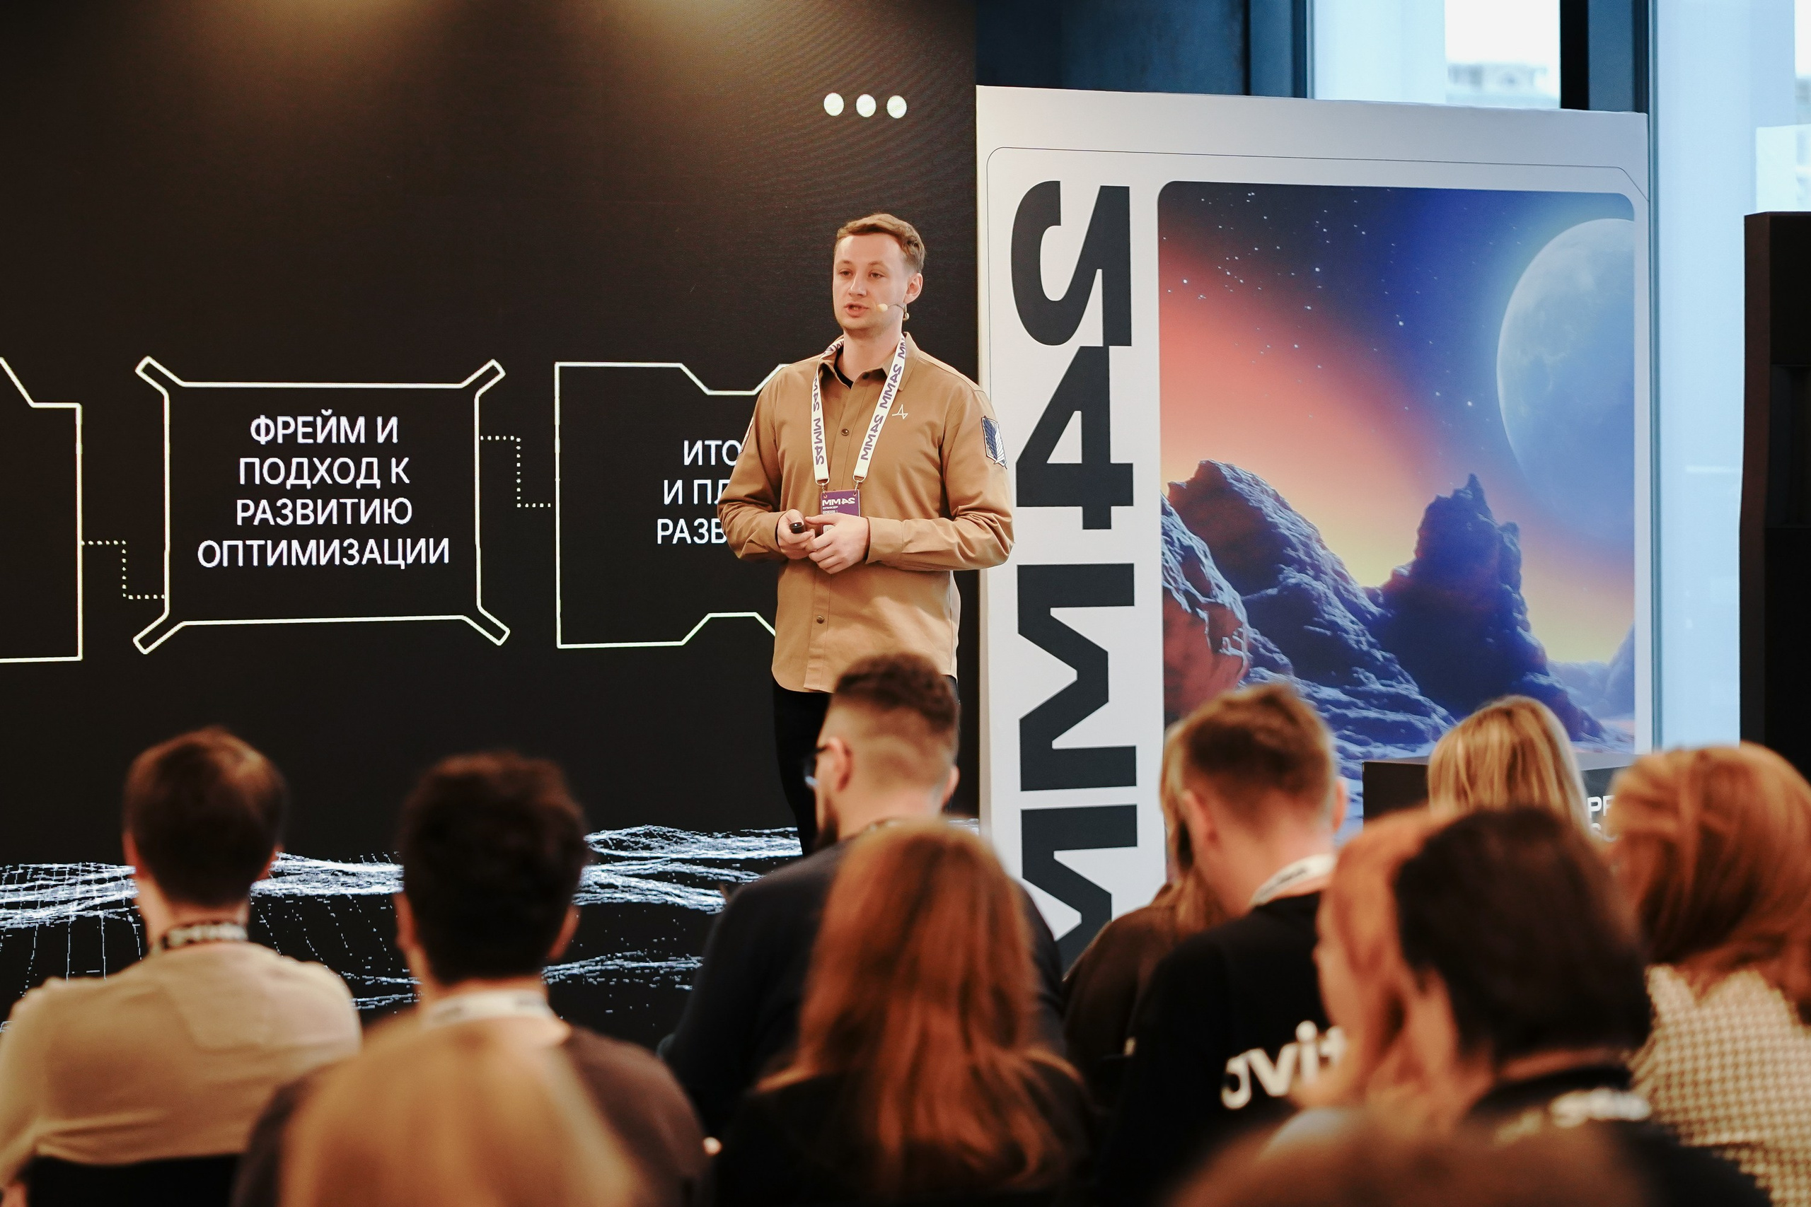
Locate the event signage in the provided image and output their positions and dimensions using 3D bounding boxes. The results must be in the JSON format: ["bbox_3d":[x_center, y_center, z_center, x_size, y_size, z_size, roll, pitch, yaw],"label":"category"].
[{"bbox_3d":[1.039,-0.012,10.838,2.000,2.500,0.150,-1,2,-27],"label":"event signage"}]

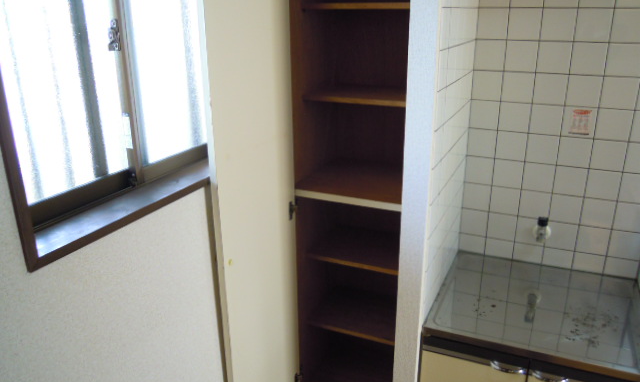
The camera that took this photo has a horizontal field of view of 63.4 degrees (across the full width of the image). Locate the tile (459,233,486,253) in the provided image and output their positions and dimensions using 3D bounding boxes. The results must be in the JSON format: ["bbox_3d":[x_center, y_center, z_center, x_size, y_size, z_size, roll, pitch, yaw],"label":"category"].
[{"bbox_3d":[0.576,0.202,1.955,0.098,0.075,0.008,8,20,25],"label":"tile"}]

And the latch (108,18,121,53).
[{"bbox_3d":[-0.426,-0.322,1.071,0.020,0.062,0.019,8,20,25],"label":"latch"}]

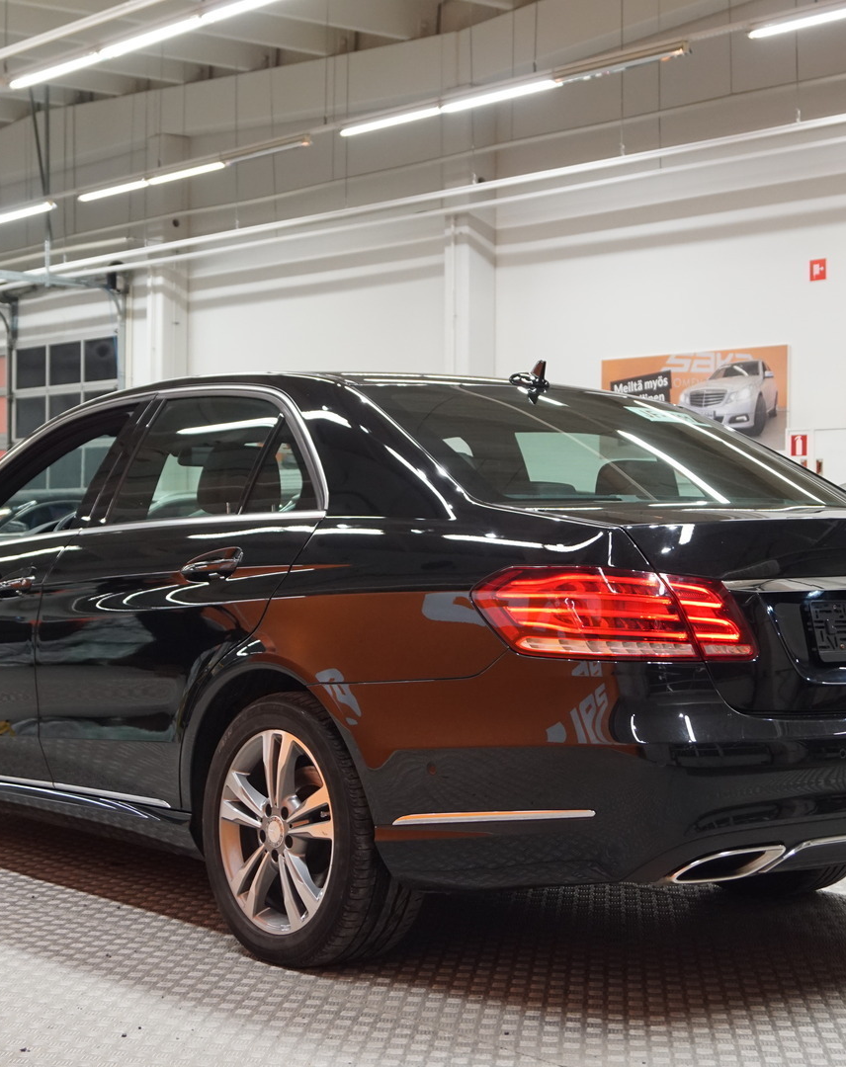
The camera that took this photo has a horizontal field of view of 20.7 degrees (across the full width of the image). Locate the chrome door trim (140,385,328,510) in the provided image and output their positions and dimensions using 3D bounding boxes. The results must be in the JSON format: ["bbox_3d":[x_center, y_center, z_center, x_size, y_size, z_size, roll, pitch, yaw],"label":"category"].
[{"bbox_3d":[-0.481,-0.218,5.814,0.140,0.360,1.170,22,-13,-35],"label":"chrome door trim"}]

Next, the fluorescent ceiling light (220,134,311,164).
[{"bbox_3d":[-1.451,-3.547,21.420,0.100,0.090,1.500,0,1,-35],"label":"fluorescent ceiling light"}]

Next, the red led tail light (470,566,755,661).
[{"bbox_3d":[0.384,0.164,4.779,0.500,0.190,0.370,0,1,-37],"label":"red led tail light"}]

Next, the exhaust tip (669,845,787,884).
[{"bbox_3d":[0.594,0.647,4.548,0.250,0.072,0.090,1,0,-28],"label":"exhaust tip"}]

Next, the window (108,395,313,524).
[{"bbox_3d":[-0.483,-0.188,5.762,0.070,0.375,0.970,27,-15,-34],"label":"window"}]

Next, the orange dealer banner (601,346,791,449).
[{"bbox_3d":[2.587,-1.257,22.309,0.030,0.958,2.620,1,0,-37],"label":"orange dealer banner"}]

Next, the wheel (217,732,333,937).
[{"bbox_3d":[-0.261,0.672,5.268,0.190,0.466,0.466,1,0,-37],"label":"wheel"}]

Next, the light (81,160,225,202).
[{"bbox_3d":[-2.752,-3.548,23.259,0.100,0.090,3.000,0,1,-35],"label":"light"}]

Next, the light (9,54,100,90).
[{"bbox_3d":[-2.792,-3.530,17.544,0.100,0.090,1.500,0,1,-35],"label":"light"}]

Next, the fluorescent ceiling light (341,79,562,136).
[{"bbox_3d":[0.175,-3.517,19.050,0.120,0.100,3.013,0,0,-35],"label":"fluorescent ceiling light"}]

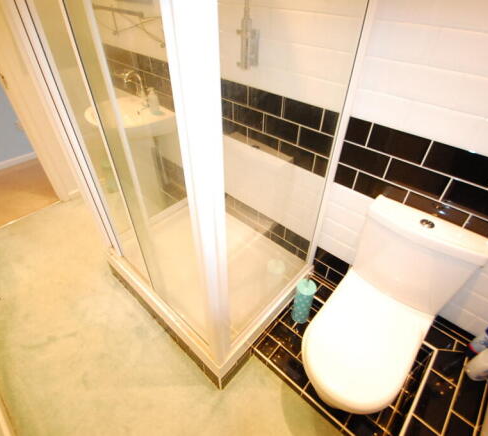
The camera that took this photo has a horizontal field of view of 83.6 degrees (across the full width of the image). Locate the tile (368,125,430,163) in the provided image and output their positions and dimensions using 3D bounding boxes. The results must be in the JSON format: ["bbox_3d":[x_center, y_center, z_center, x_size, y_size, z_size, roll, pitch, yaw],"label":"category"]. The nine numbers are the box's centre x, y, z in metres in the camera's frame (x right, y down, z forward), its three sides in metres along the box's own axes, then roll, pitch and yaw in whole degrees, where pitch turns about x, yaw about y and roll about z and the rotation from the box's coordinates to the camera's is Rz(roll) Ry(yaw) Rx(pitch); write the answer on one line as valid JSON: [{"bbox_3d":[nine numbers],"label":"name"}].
[{"bbox_3d":[0.550,-0.263,0.975,0.200,0.100,0.010,31,49,30],"label":"tile"}]

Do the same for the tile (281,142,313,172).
[{"bbox_3d":[0.255,-0.303,1.324,0.200,0.099,0.010,31,50,29],"label":"tile"}]

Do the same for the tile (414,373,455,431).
[{"bbox_3d":[0.712,0.677,1.014,0.097,0.010,0.200,31,50,29],"label":"tile"}]

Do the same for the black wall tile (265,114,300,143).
[{"bbox_3d":[0.174,-0.415,1.288,0.200,0.100,0.010,31,49,30],"label":"black wall tile"}]

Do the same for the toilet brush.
[{"bbox_3d":[0.294,0.410,1.356,0.089,0.310,0.089,1,42,-1],"label":"toilet brush"}]

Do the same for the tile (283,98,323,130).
[{"bbox_3d":[0.251,-0.445,1.173,0.200,0.100,0.010,31,49,30],"label":"tile"}]

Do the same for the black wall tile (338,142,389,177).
[{"bbox_3d":[0.484,-0.239,1.111,0.200,0.099,0.010,31,50,29],"label":"black wall tile"}]

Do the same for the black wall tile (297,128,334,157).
[{"bbox_3d":[0.324,-0.324,1.189,0.200,0.100,0.010,31,49,30],"label":"black wall tile"}]

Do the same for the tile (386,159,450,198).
[{"bbox_3d":[0.637,-0.146,1.013,0.200,0.099,0.010,31,50,29],"label":"tile"}]

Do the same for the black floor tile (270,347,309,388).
[{"bbox_3d":[0.227,0.709,1.304,0.200,0.010,0.100,31,49,30],"label":"black floor tile"}]

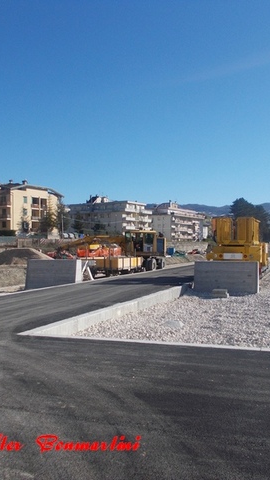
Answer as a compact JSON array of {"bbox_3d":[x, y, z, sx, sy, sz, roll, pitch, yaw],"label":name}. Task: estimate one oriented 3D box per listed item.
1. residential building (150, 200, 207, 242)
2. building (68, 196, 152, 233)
[{"bbox_3d":[17.840,-7.190,209.310,13.000,15.500,34.700,0,-1,29],"label":"residential building"},{"bbox_3d":[-8.640,-8.310,180.790,24.500,15.600,21.000,0,-1,32],"label":"building"}]

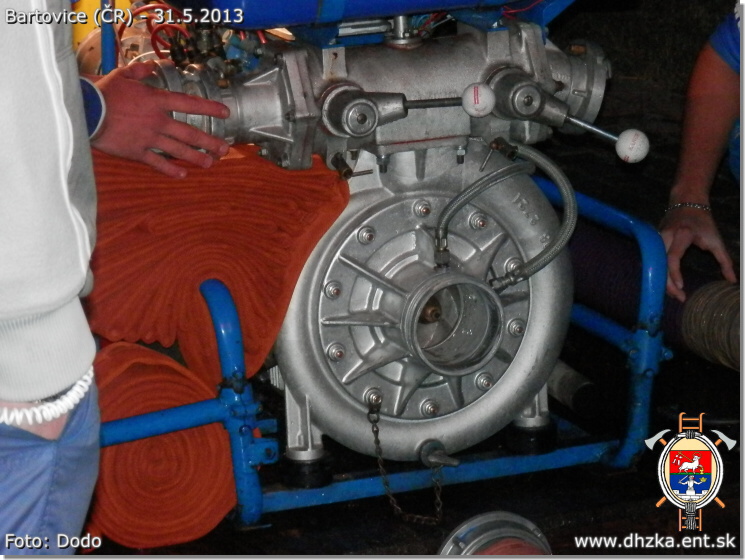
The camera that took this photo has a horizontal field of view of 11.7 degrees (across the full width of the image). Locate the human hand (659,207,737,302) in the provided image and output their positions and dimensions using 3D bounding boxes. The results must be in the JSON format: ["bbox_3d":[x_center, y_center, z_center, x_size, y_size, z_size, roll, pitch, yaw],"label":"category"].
[{"bbox_3d":[0.480,-0.036,5.390,0.118,0.145,0.100,6,-15,0],"label":"human hand"}]

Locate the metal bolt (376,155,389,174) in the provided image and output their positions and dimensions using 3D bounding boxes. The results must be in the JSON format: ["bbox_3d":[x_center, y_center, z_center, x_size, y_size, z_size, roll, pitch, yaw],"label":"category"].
[{"bbox_3d":[0.013,-0.150,4.739,0.017,0.027,0.017,-7,14,-20],"label":"metal bolt"}]

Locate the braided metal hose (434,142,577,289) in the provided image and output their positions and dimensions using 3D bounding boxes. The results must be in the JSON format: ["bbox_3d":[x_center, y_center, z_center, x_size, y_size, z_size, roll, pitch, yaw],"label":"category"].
[{"bbox_3d":[0.167,-0.085,4.754,0.229,0.171,0.126,-7,14,-20],"label":"braided metal hose"}]

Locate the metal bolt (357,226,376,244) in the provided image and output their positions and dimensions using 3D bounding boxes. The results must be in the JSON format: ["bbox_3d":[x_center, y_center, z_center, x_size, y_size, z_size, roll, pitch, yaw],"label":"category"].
[{"bbox_3d":[-0.007,-0.058,4.708,0.022,0.022,0.022,-7,14,-20],"label":"metal bolt"}]

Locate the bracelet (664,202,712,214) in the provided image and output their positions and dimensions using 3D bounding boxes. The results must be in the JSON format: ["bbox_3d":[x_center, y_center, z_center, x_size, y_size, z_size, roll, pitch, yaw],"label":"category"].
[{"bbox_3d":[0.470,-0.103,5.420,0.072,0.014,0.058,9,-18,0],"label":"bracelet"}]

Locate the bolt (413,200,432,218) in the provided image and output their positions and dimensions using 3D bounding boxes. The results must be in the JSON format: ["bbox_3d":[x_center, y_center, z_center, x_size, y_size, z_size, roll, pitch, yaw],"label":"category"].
[{"bbox_3d":[0.066,-0.092,4.729,0.022,0.022,0.022,-7,14,-20],"label":"bolt"}]

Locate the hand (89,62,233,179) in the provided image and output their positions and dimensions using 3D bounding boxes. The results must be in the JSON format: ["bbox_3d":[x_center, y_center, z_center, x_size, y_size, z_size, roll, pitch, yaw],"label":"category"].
[{"bbox_3d":[-0.269,-0.204,4.620,0.188,0.138,0.080,12,8,-20],"label":"hand"}]

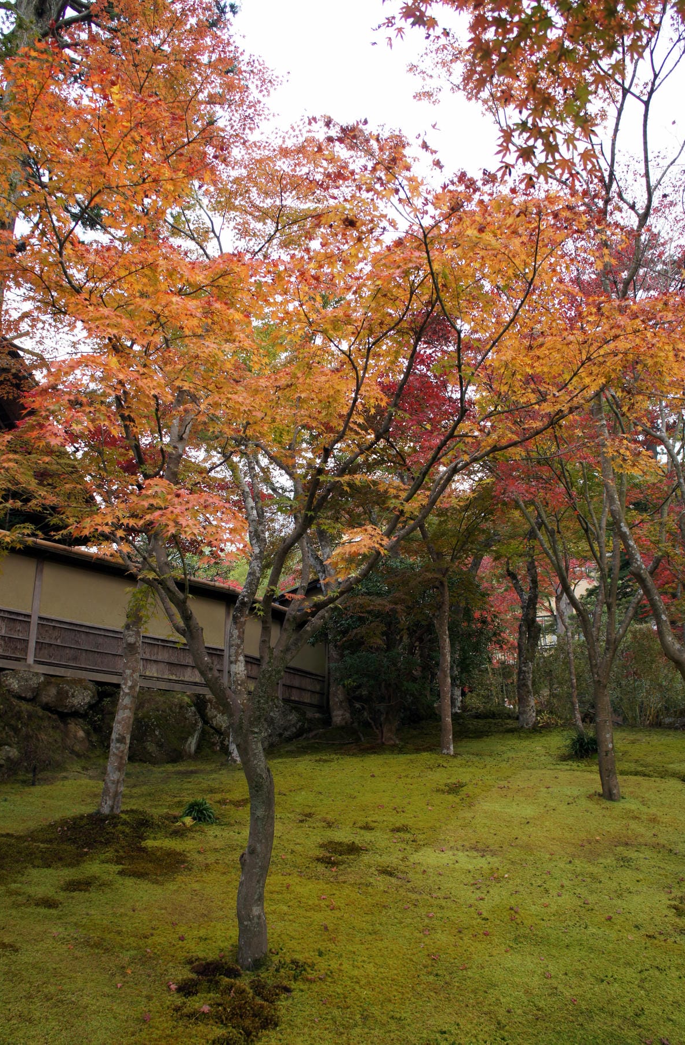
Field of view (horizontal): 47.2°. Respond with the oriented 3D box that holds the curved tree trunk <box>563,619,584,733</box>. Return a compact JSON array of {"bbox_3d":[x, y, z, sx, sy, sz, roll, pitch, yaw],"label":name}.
[{"bbox_3d":[4.171,2.757,14.125,0.270,2.027,0.200,-4,-15,16],"label":"curved tree trunk"}]

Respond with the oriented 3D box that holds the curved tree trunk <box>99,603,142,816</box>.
[{"bbox_3d":[-2.277,1.874,8.057,0.330,2.142,0.260,4,-15,-15],"label":"curved tree trunk"}]

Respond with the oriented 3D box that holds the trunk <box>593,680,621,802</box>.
[{"bbox_3d":[2.843,2.322,8.436,0.230,1.288,0.220,-5,-15,17],"label":"trunk"}]

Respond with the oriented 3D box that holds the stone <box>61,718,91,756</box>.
[{"bbox_3d":[-3.578,2.872,10.500,0.405,0.492,0.400,5,-15,-18],"label":"stone"}]

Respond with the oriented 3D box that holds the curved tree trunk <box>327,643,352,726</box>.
[{"bbox_3d":[-0.064,3.164,15.345,0.496,1.600,0.420,0,-15,0],"label":"curved tree trunk"}]

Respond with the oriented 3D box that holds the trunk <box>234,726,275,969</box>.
[{"bbox_3d":[-0.497,1.809,4.422,0.225,1.276,0.190,2,-15,-6],"label":"trunk"}]

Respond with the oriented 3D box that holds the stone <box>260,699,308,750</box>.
[{"bbox_3d":[-0.968,3.325,12.901,0.793,0.758,0.750,1,-15,-4],"label":"stone"}]

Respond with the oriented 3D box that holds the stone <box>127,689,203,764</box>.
[{"bbox_3d":[-2.567,2.945,11.302,1.095,1.017,0.900,3,-15,-12],"label":"stone"}]

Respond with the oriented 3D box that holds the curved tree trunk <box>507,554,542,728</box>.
[{"bbox_3d":[3.513,2.257,15.201,0.640,3.403,0.500,-3,-15,13],"label":"curved tree trunk"}]

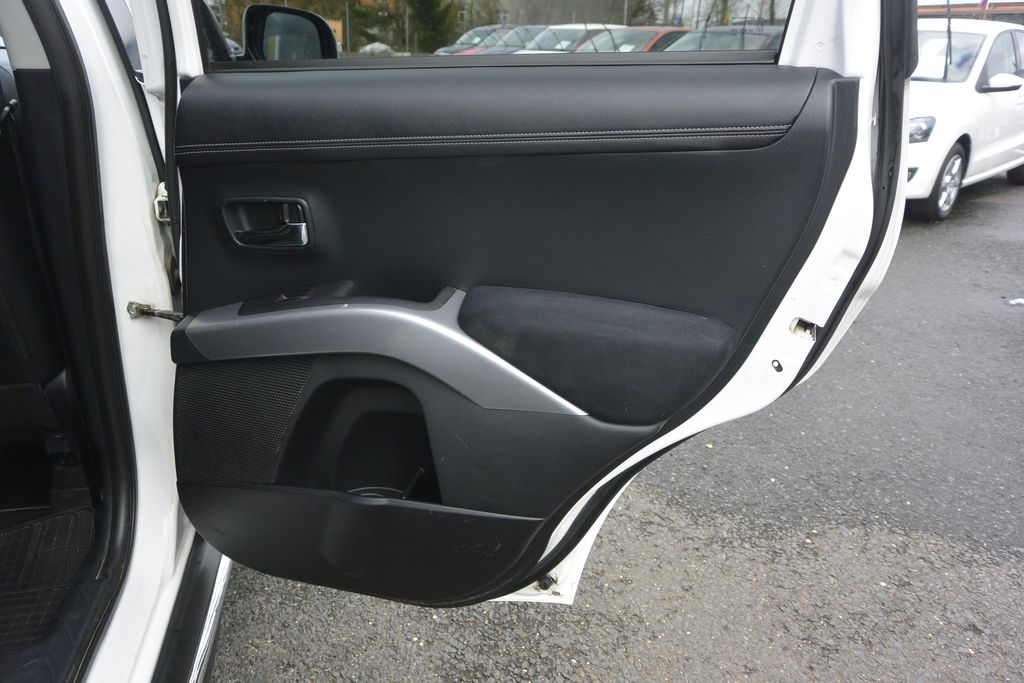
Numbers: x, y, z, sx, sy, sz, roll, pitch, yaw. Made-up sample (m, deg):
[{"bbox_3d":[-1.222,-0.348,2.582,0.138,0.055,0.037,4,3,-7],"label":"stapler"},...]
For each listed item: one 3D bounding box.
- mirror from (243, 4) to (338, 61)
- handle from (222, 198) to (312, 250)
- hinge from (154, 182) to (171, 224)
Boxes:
[{"bbox_3d":[-0.560,-0.774,1.981,0.235,0.180,0.130,-1,22,-4],"label":"mirror"},{"bbox_3d":[-0.305,-0.151,0.977,0.118,0.064,0.040,2,21,10],"label":"handle"},{"bbox_3d":[-0.463,-0.185,1.030,0.040,0.055,0.036,-4,22,-10],"label":"hinge"}]

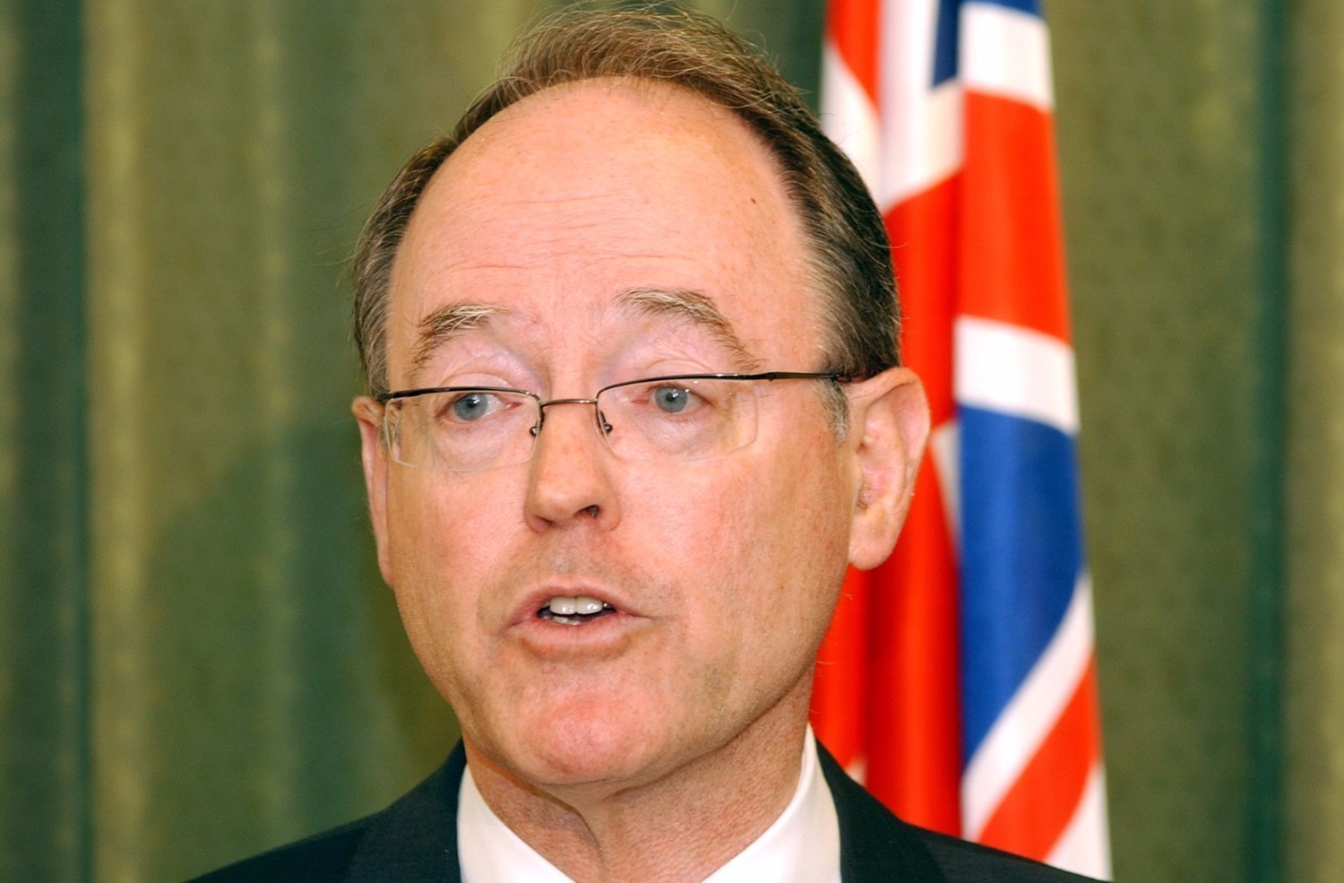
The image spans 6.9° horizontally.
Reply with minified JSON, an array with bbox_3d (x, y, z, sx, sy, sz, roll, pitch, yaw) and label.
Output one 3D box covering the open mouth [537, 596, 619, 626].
[{"bbox_3d":[-0.030,0.053,3.500,0.024,0.009,0.012,-2,-3,16],"label":"open mouth"}]

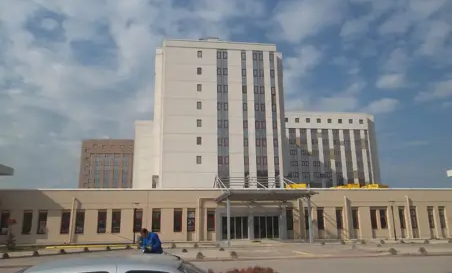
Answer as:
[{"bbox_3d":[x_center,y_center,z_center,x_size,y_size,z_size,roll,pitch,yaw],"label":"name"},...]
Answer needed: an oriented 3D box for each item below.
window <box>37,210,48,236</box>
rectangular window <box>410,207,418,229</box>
[{"bbox_3d":[-16.933,7.942,32.655,0.790,2.187,0.200,1,-13,-8],"label":"window"},{"bbox_3d":[18.536,7.984,34.627,0.802,2.013,0.200,1,-14,-6],"label":"rectangular window"}]

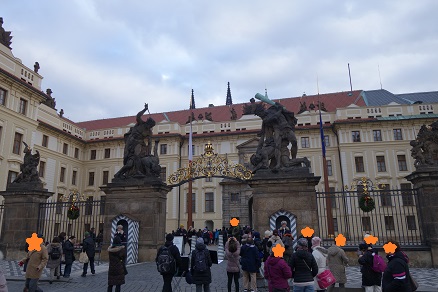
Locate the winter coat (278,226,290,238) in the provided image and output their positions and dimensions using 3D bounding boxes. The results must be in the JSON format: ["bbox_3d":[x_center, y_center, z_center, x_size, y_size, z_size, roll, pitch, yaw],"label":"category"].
[{"bbox_3d":[3.159,4.429,16.690,0.560,0.850,0.360,-4,-14,12],"label":"winter coat"}]

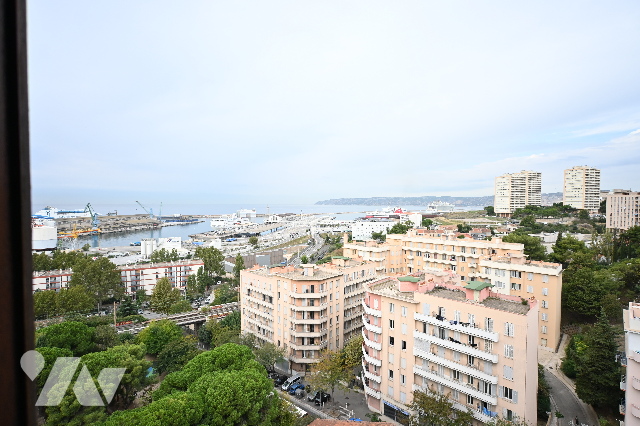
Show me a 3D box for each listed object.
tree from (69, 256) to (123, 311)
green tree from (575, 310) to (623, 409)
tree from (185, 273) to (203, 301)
[{"bbox_3d":[-92.664,28.687,132.000,18.800,20.500,18.300,-1,2,-35],"label":"tree"},{"bbox_3d":[47.250,24.280,53.970,6.100,16.000,6.100,2,2,42],"label":"green tree"},{"bbox_3d":[-58.363,33.925,147.168,7.042,12.710,7.042,-1,2,-22],"label":"tree"}]

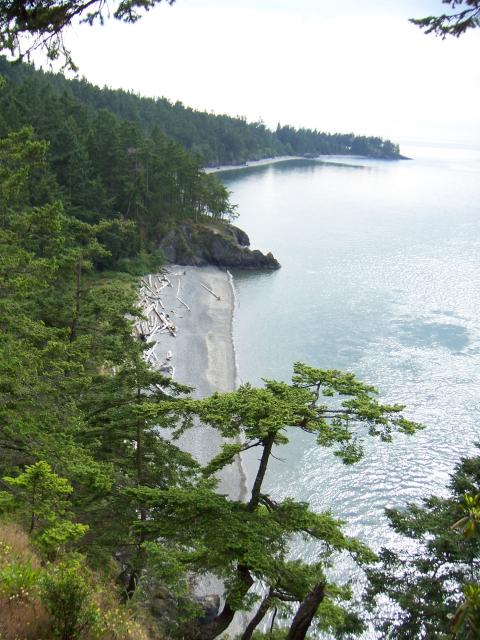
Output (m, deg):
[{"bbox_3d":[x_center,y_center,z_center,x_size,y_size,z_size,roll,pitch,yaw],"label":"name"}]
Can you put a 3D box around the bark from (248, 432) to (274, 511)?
[{"bbox_3d":[0.404,2.785,12.185,0.183,1.606,0.183,12,14,-3],"label":"bark"}]

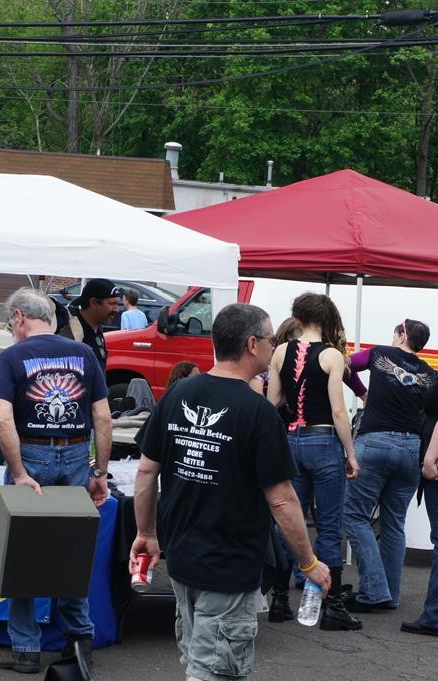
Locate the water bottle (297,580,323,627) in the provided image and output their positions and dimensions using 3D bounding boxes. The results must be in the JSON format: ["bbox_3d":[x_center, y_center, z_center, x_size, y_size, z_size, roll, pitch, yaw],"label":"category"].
[{"bbox_3d":[0.311,0.829,7.550,0.065,0.200,0.065,12,-9,0],"label":"water bottle"}]

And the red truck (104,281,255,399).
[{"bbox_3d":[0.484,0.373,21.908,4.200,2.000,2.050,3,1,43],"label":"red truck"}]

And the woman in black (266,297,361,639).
[{"bbox_3d":[0.505,0.646,12.450,0.490,1.750,0.400,3,1,12],"label":"woman in black"}]

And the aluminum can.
[{"bbox_3d":[-0.258,0.775,7.800,0.066,0.122,0.066,2,-30,1],"label":"aluminum can"}]

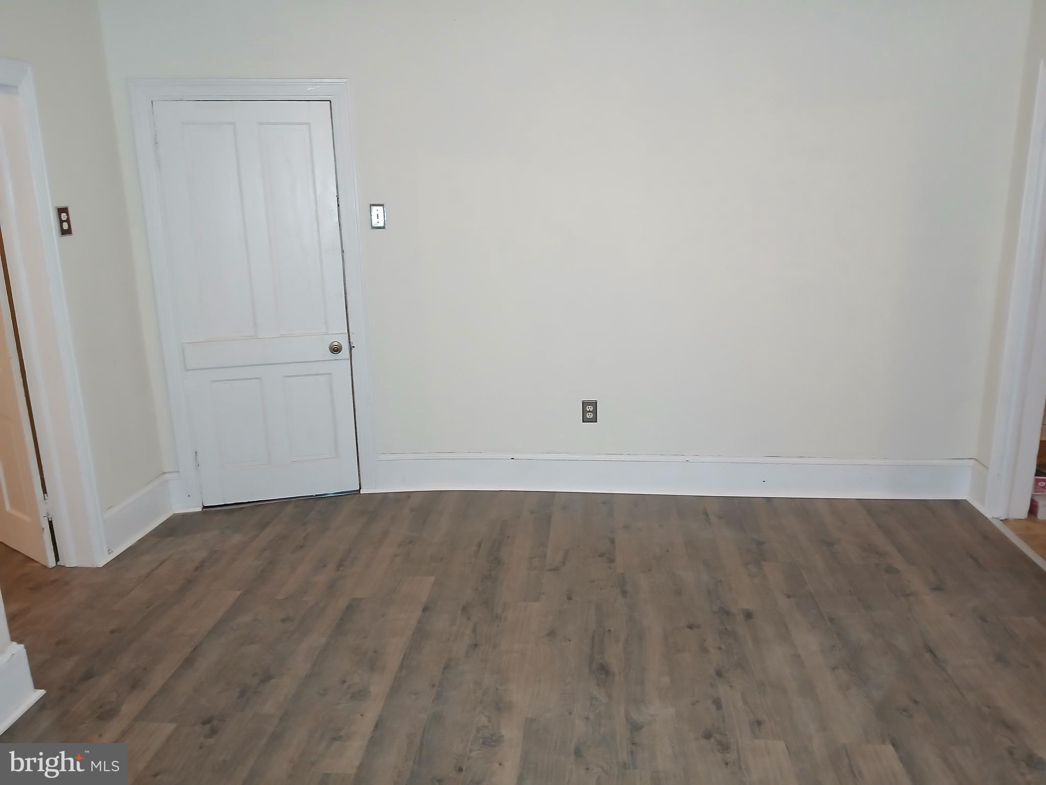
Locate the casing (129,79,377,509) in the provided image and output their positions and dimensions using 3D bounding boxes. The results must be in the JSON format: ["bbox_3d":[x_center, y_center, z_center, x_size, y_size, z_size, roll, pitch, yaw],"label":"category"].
[{"bbox_3d":[-1.282,-0.446,3.880,0.970,2.055,0.120,-4,14,-10],"label":"casing"}]

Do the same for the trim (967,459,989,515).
[{"bbox_3d":[2.215,0.453,3.809,0.030,0.212,0.205,0,14,6],"label":"trim"}]

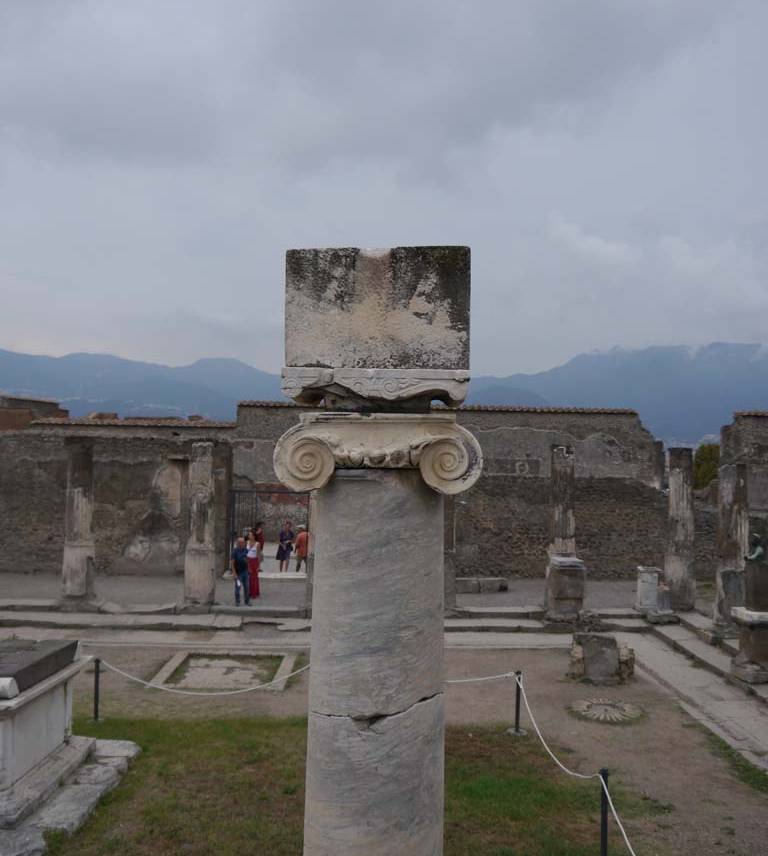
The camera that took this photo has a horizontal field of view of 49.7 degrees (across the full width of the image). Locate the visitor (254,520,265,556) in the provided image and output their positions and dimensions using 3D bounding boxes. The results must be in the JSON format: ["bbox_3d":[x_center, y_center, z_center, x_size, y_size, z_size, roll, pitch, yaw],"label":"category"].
[{"bbox_3d":[-3.857,3.693,25.567,0.380,1.620,0.420,1,-2,-19],"label":"visitor"}]

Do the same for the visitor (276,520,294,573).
[{"bbox_3d":[-3.054,3.703,25.566,0.480,1.640,0.360,1,-2,-12],"label":"visitor"}]

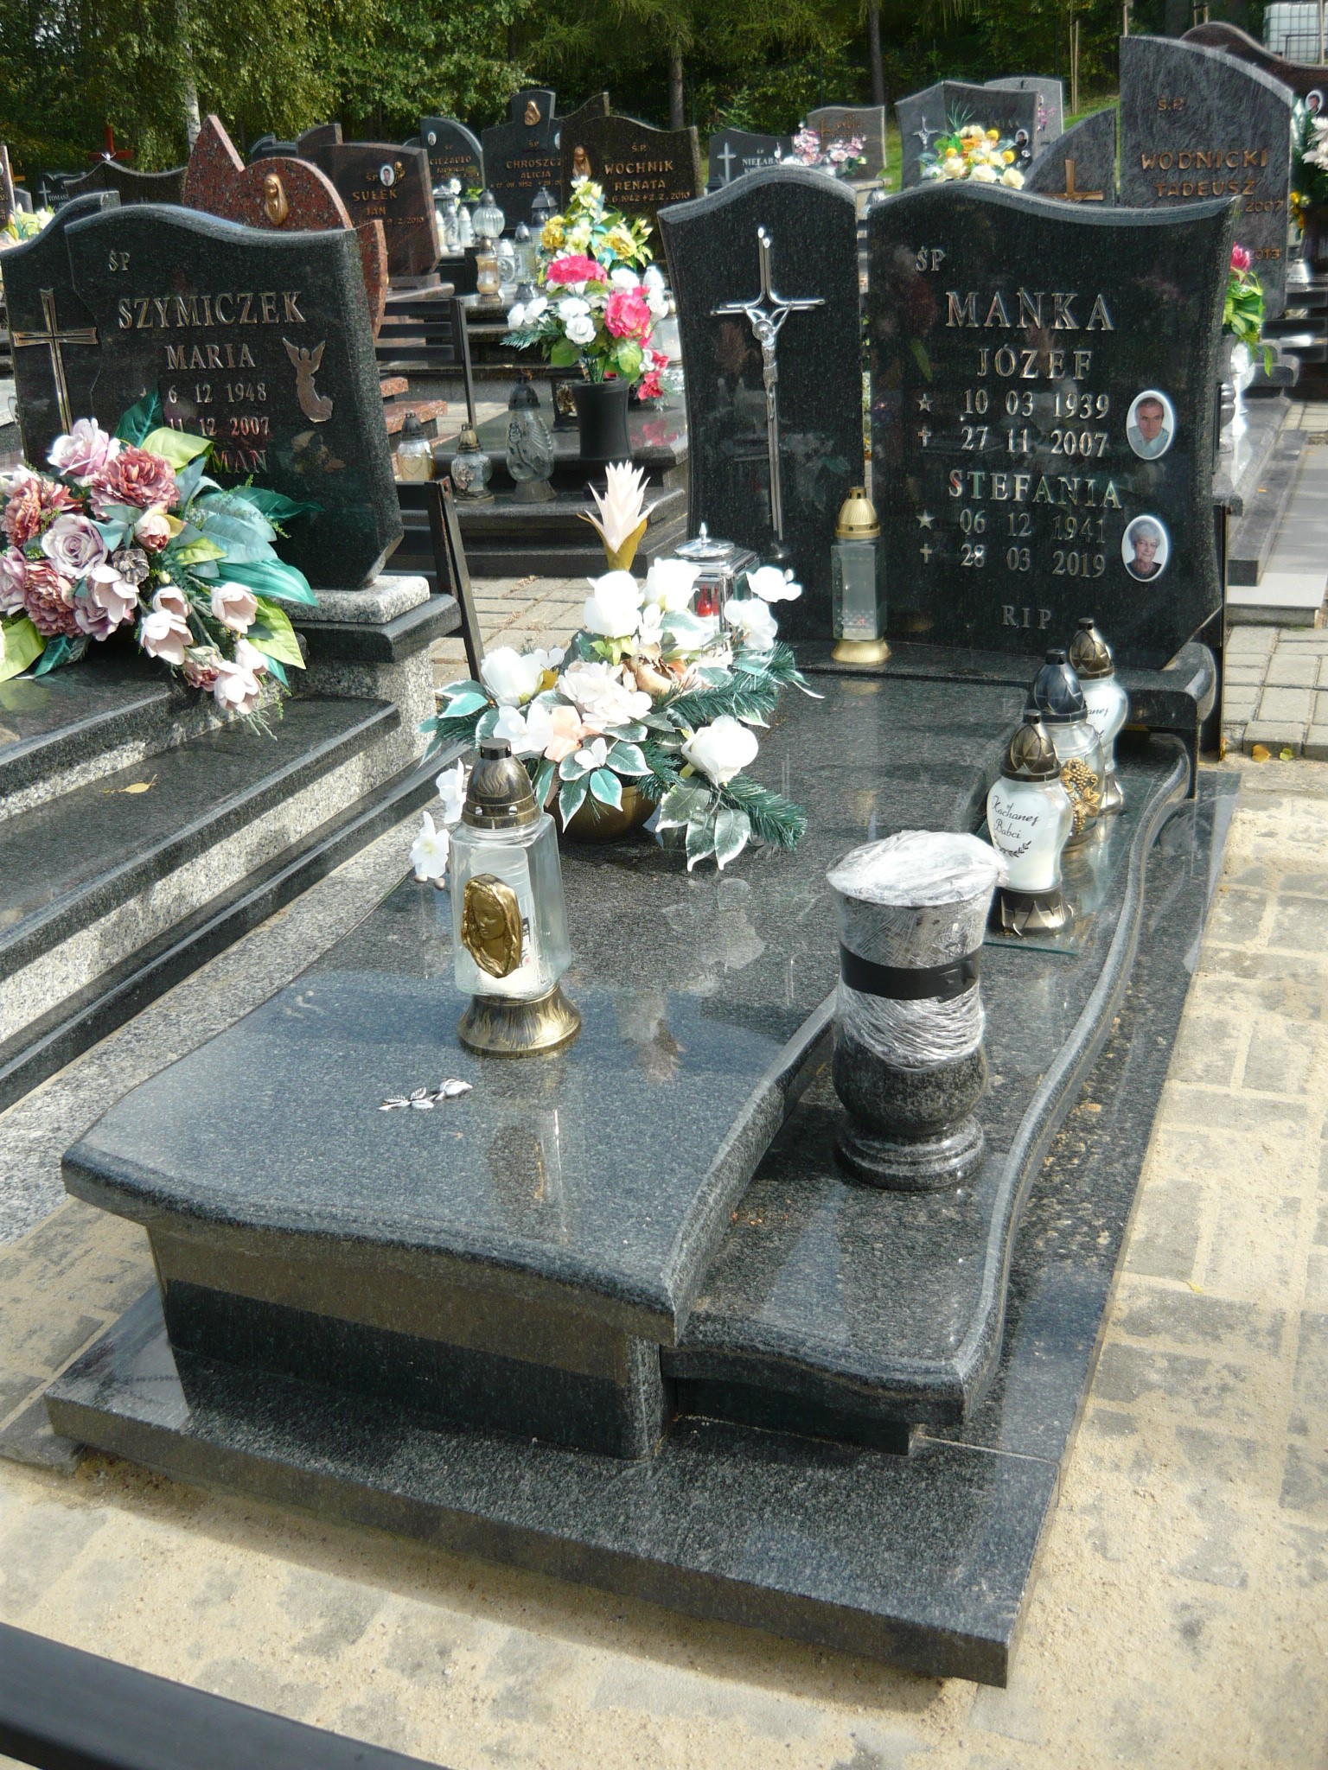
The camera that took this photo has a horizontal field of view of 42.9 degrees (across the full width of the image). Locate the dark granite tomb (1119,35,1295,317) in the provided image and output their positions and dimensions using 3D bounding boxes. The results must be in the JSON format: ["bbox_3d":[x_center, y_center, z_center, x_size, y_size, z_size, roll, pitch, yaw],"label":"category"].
[{"bbox_3d":[1.675,-2.171,5.222,0.520,0.860,0.090,8,27,26],"label":"dark granite tomb"}]

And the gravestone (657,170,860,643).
[{"bbox_3d":[0.205,-0.902,3.226,0.375,0.870,0.090,5,26,21],"label":"gravestone"}]

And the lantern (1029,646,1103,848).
[{"bbox_3d":[0.599,-0.211,2.590,0.132,0.296,0.128,-7,23,-6],"label":"lantern"}]

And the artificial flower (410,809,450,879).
[{"bbox_3d":[-0.322,-0.047,2.347,0.063,0.097,0.051,-7,23,-6],"label":"artificial flower"}]

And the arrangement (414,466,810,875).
[{"bbox_3d":[-0.051,-0.339,2.463,0.540,0.520,0.480,6,26,22],"label":"arrangement"}]

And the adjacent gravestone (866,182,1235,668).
[{"bbox_3d":[0.708,-0.838,3.122,0.667,0.861,0.097,6,25,20],"label":"adjacent gravestone"}]

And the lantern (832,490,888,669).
[{"bbox_3d":[0.366,-0.582,3.152,0.115,0.320,0.115,6,26,22],"label":"lantern"}]

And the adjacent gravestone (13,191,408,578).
[{"bbox_3d":[-1.004,-1.028,3.554,0.946,0.769,0.114,6,25,22],"label":"adjacent gravestone"}]

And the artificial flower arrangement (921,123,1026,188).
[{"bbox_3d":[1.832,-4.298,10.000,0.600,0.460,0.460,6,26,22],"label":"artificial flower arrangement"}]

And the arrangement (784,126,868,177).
[{"bbox_3d":[1.241,-5.641,13.000,0.620,0.420,0.400,6,26,22],"label":"arrangement"}]

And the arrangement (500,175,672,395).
[{"bbox_3d":[-0.217,-1.688,4.829,0.445,0.599,0.331,6,25,22],"label":"arrangement"}]

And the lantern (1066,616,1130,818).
[{"bbox_3d":[0.689,-0.275,2.711,0.119,0.305,0.116,3,24,16],"label":"lantern"}]

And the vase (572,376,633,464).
[{"bbox_3d":[-0.168,-1.294,4.700,0.158,0.200,0.158,6,26,22],"label":"vase"}]

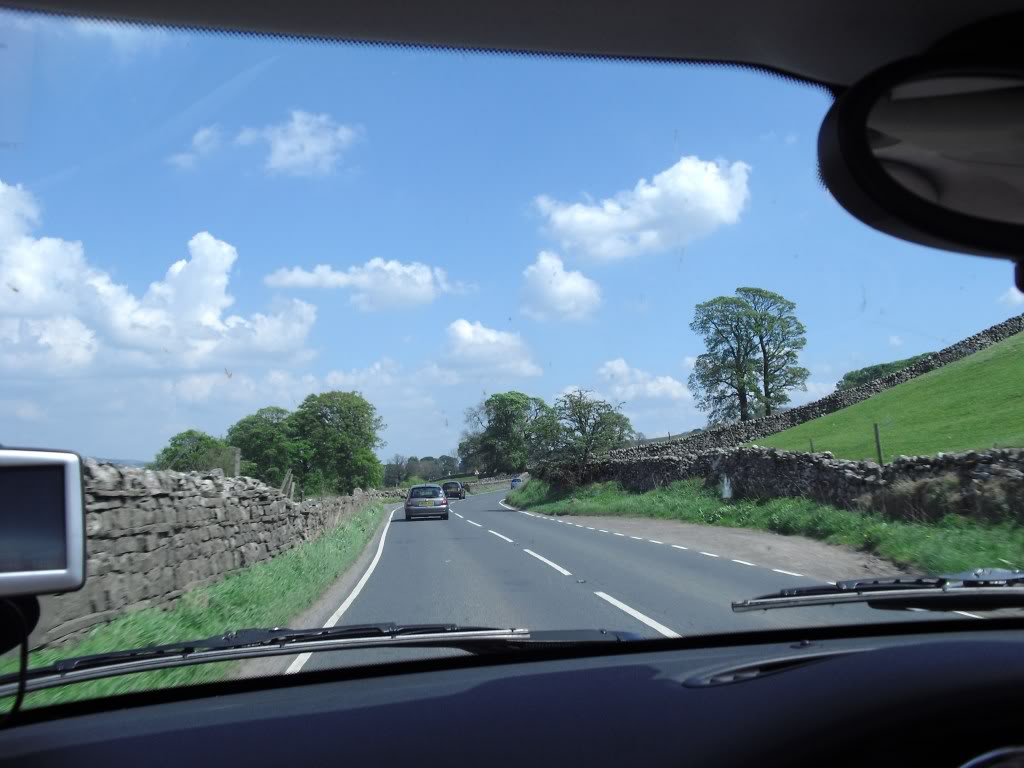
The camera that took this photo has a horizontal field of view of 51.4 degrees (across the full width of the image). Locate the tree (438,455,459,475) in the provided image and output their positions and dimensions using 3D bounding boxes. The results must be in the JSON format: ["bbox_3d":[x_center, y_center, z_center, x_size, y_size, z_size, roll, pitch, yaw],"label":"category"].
[{"bbox_3d":[-21.600,27.200,360.000,6.800,7.000,6.800,0,-5,0],"label":"tree"}]

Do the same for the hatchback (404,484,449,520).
[{"bbox_3d":[-3.400,4.630,42.200,1.660,1.420,3.850,0,-5,-6],"label":"hatchback"}]

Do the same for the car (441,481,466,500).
[{"bbox_3d":[-5.060,9.320,93.500,1.680,1.550,4.150,-1,-5,3],"label":"car"}]

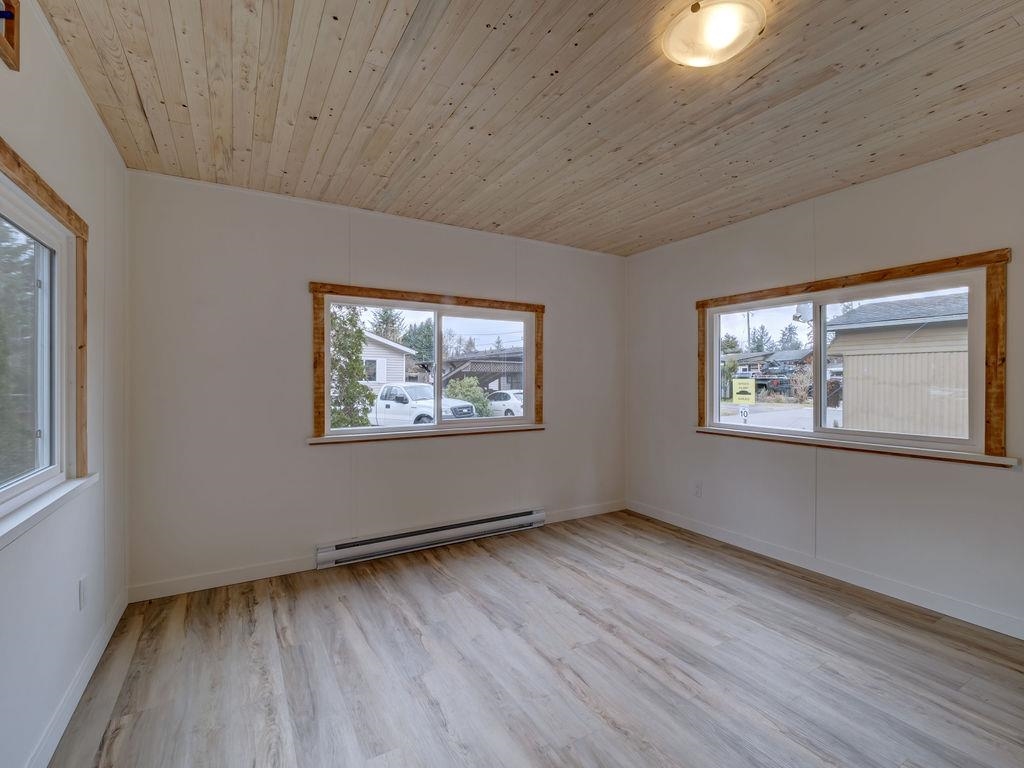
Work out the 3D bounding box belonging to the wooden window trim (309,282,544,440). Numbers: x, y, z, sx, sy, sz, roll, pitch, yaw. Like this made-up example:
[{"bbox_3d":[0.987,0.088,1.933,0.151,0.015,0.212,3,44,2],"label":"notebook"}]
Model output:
[{"bbox_3d":[-0.483,-0.132,3.321,1.736,0.974,0.050,0,1,-30],"label":"wooden window trim"}]

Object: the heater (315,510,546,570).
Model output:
[{"bbox_3d":[-0.468,1.056,3.325,1.676,0.150,0.062,0,1,-30],"label":"heater"}]

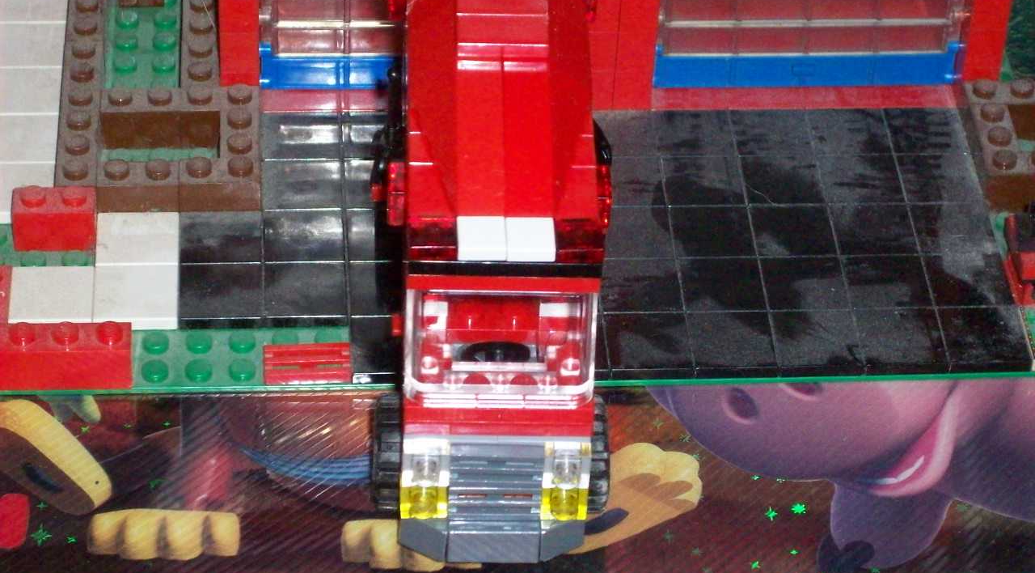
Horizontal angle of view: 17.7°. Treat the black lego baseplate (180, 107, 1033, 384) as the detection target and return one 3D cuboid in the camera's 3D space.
[{"bbox_3d":[0.014,-0.009,0.649,0.160,0.003,0.080,-1,40,-4],"label":"black lego baseplate"}]

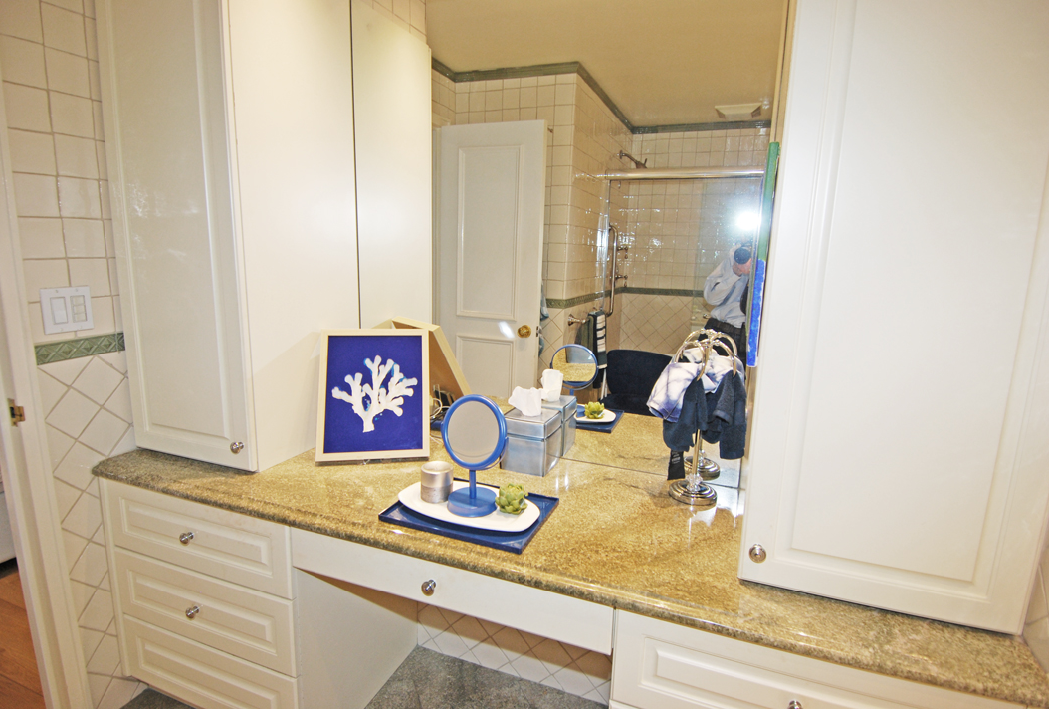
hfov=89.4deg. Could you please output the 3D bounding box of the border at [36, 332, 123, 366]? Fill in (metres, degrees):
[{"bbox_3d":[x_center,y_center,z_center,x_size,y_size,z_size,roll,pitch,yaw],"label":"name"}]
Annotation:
[{"bbox_3d":[-1.213,-0.017,1.460,0.012,0.051,0.217,5,11,21],"label":"border"}]

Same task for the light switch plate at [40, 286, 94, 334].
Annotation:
[{"bbox_3d":[-1.218,-0.120,1.417,0.010,0.115,0.114,5,11,21],"label":"light switch plate"}]

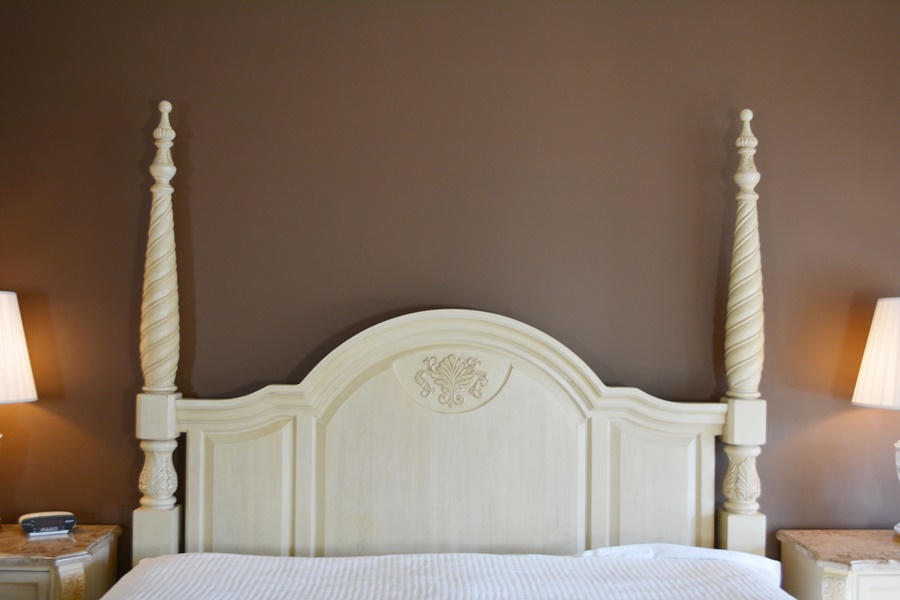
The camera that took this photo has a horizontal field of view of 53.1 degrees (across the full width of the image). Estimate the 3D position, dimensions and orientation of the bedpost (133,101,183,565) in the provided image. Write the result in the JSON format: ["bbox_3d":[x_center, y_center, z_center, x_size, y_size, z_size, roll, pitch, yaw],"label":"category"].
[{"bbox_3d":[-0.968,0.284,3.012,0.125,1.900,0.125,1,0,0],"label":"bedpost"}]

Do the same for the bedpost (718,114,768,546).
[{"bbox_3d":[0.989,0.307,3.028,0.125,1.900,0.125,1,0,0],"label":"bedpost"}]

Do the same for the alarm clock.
[{"bbox_3d":[-1.335,0.737,2.996,0.172,0.067,0.100,1,0,-22],"label":"alarm clock"}]

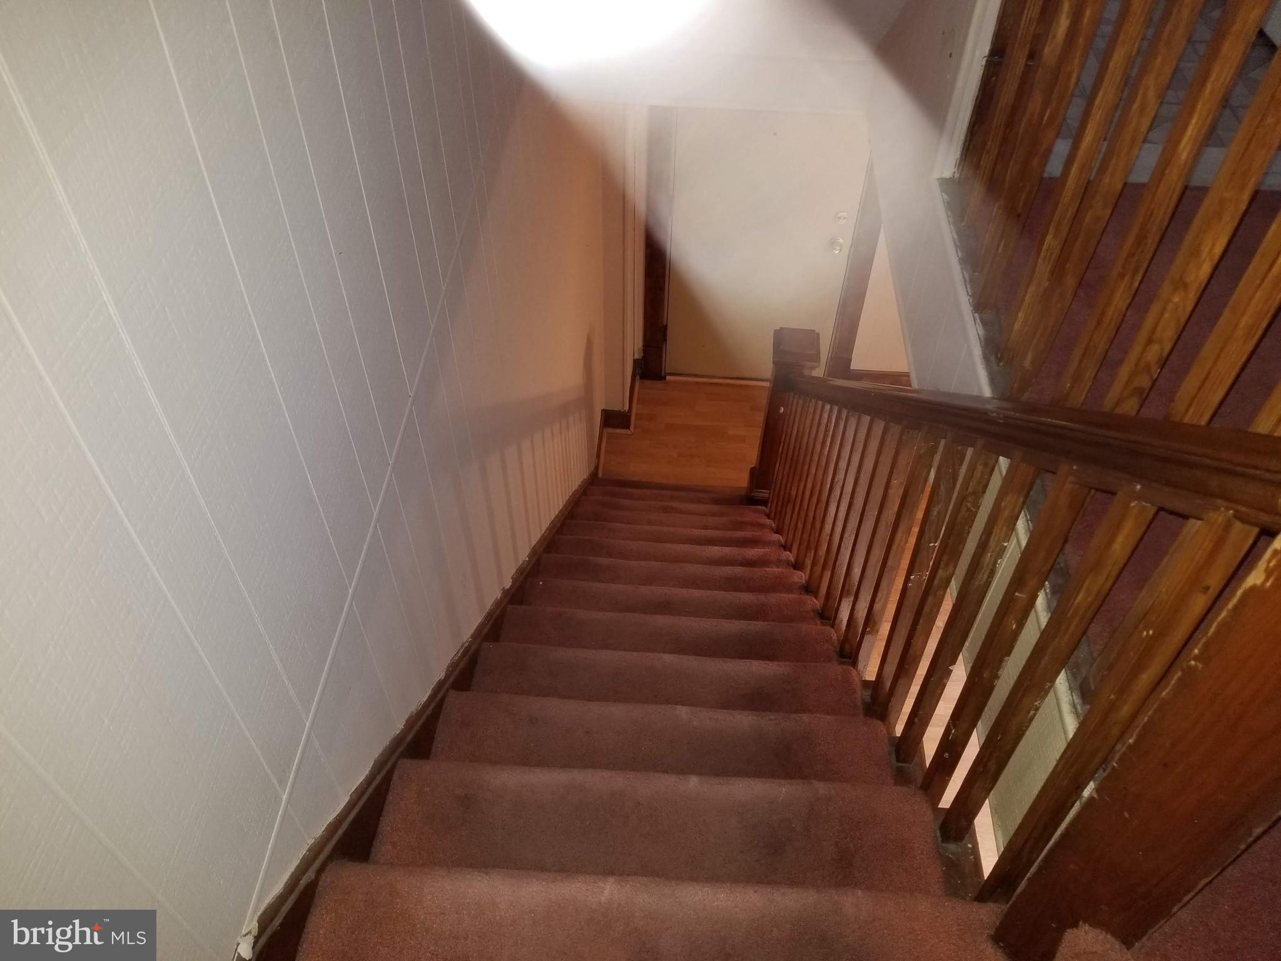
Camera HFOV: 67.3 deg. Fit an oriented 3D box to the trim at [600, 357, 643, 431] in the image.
[{"bbox_3d":[-0.109,-0.497,5.537,0.176,0.148,0.492,3,46,2],"label":"trim"}]

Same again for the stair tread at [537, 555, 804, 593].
[{"bbox_3d":[0.086,0.373,2.991,0.841,0.059,0.262,3,46,2],"label":"stair tread"}]

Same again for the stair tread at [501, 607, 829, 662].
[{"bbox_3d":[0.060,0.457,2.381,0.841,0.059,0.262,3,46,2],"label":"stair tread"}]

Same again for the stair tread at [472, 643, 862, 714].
[{"bbox_3d":[0.047,0.498,2.075,0.841,0.059,0.262,3,46,2],"label":"stair tread"}]

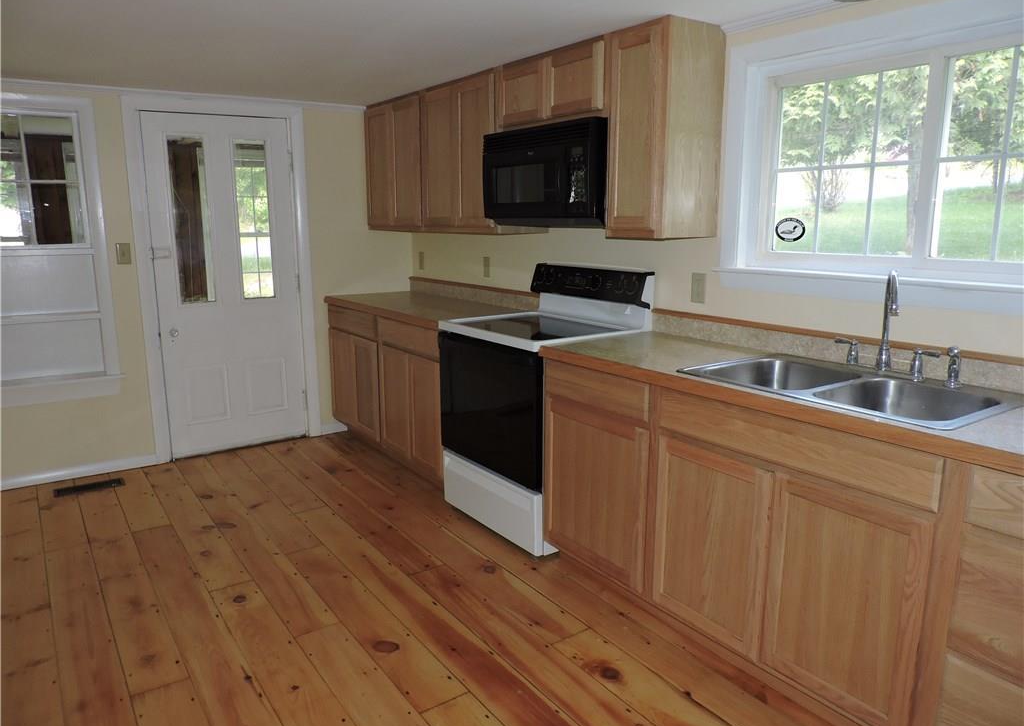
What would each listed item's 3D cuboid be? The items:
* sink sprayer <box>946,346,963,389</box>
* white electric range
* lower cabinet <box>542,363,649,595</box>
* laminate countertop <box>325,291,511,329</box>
[{"bbox_3d":[1.306,0.009,2.093,0.048,0.118,0.043,-8,14,-35],"label":"sink sprayer"},{"bbox_3d":[0.123,0.152,3.274,0.650,1.157,0.775,-8,14,-34],"label":"white electric range"},{"bbox_3d":[0.537,0.409,2.752,0.621,0.865,0.582,-8,14,-34],"label":"lower cabinet"},{"bbox_3d":[-0.508,-0.322,4.106,0.630,0.038,1.471,-8,14,-34],"label":"laminate countertop"}]

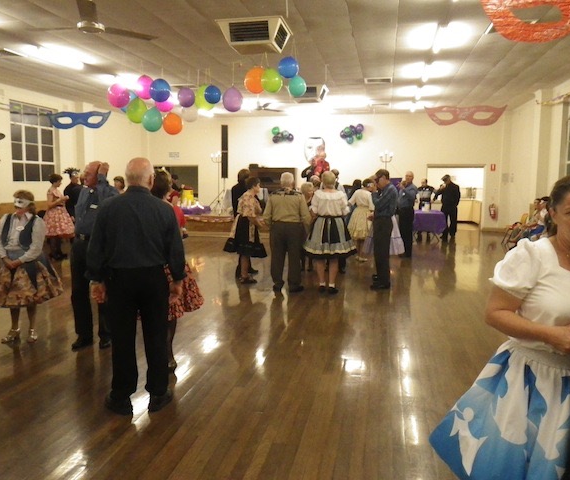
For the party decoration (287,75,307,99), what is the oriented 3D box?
[{"bbox_3d":[0.181,-2.209,7.450,0.268,0.317,0.268,2,7,11],"label":"party decoration"}]

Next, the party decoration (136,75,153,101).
[{"bbox_3d":[-2.014,-2.209,7.500,0.290,0.362,0.290,2,7,11],"label":"party decoration"}]

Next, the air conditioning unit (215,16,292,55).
[{"bbox_3d":[-0.404,-2.878,7.377,0.915,0.280,0.915,2,6,11],"label":"air conditioning unit"}]

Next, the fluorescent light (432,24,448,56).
[{"bbox_3d":[2.320,-3.007,7.736,0.130,0.100,1.500,2,7,11],"label":"fluorescent light"}]

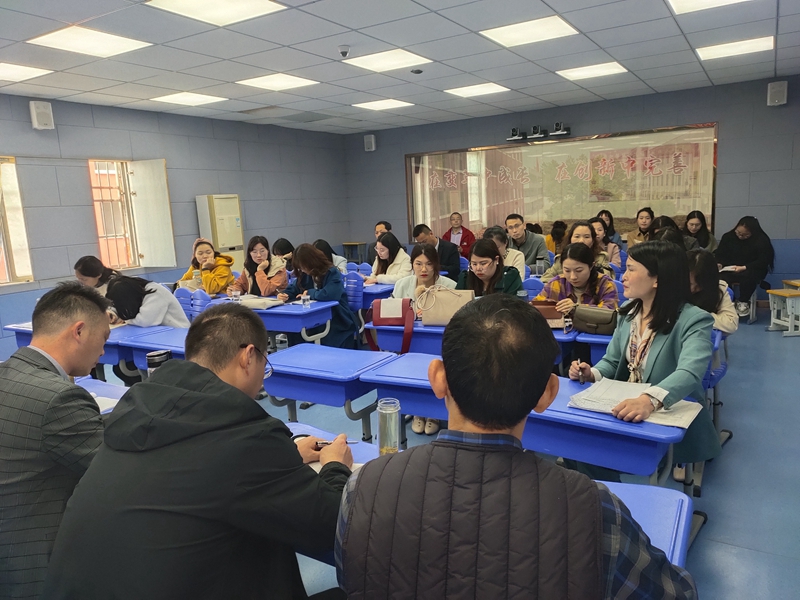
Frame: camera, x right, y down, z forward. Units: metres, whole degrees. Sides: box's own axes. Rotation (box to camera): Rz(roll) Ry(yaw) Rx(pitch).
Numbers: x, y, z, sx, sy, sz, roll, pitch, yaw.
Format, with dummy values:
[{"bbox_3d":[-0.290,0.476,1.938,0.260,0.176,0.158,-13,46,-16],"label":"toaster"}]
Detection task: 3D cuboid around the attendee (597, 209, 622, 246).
[{"bbox_3d":[2.316,-0.368,5.978,0.480,1.220,0.700,4,13,34],"label":"attendee"}]

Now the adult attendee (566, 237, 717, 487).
[{"bbox_3d":[1.126,0.405,2.388,0.780,1.300,0.580,-14,15,-43],"label":"adult attendee"}]

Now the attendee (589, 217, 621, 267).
[{"bbox_3d":[1.943,-0.191,5.146,0.480,1.210,0.700,4,13,34],"label":"attendee"}]

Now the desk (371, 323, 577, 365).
[{"bbox_3d":[0.462,0.524,3.304,1.220,0.760,0.420,2,12,22],"label":"desk"}]

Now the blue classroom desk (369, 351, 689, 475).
[{"bbox_3d":[0.427,0.693,1.987,1.160,0.760,0.420,3,12,30],"label":"blue classroom desk"}]

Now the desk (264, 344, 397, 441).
[{"bbox_3d":[-0.347,0.678,2.804,0.600,0.760,0.440,4,13,31],"label":"desk"}]

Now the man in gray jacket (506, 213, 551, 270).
[{"bbox_3d":[1.176,-0.137,5.036,0.520,1.321,0.650,2,12,22],"label":"man in gray jacket"}]

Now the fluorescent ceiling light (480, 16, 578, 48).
[{"bbox_3d":[0.928,-1.932,3.782,0.570,0.070,0.550,4,13,34],"label":"fluorescent ceiling light"}]

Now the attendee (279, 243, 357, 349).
[{"bbox_3d":[-0.548,0.144,4.456,0.750,1.200,0.580,-11,14,-36],"label":"attendee"}]

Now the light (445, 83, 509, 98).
[{"bbox_3d":[0.850,-2.306,5.807,0.600,0.050,0.600,4,13,32],"label":"light"}]

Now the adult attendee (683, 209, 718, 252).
[{"bbox_3d":[3.111,-0.329,5.597,0.480,1.200,0.700,5,13,37],"label":"adult attendee"}]

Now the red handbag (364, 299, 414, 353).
[{"bbox_3d":[-0.064,0.150,2.982,0.250,0.300,0.140,1,11,20],"label":"red handbag"}]

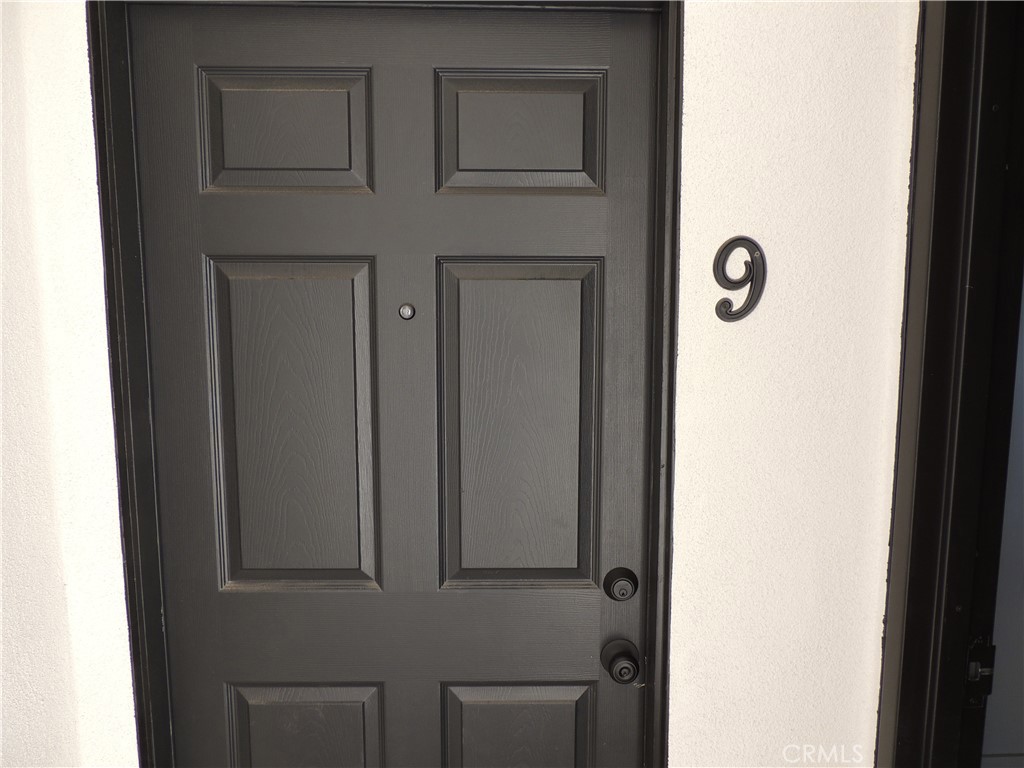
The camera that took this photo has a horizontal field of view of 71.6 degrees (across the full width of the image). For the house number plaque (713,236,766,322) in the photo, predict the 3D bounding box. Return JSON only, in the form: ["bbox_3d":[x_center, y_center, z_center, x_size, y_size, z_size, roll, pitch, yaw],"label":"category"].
[{"bbox_3d":[0.374,-0.172,1.166,0.089,0.142,0.010,0,6,-1],"label":"house number plaque"}]

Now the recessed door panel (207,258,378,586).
[{"bbox_3d":[-0.382,0.076,1.262,0.291,0.594,0.018,0,6,-1],"label":"recessed door panel"}]

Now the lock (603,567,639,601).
[{"bbox_3d":[0.200,0.368,1.286,0.064,0.064,0.025,0,6,-1],"label":"lock"}]

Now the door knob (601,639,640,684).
[{"bbox_3d":[0.201,0.509,1.284,0.071,0.071,0.058,0,6,-1],"label":"door knob"}]

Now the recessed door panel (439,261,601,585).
[{"bbox_3d":[0.015,0.076,1.268,0.291,0.594,0.018,0,6,-1],"label":"recessed door panel"}]

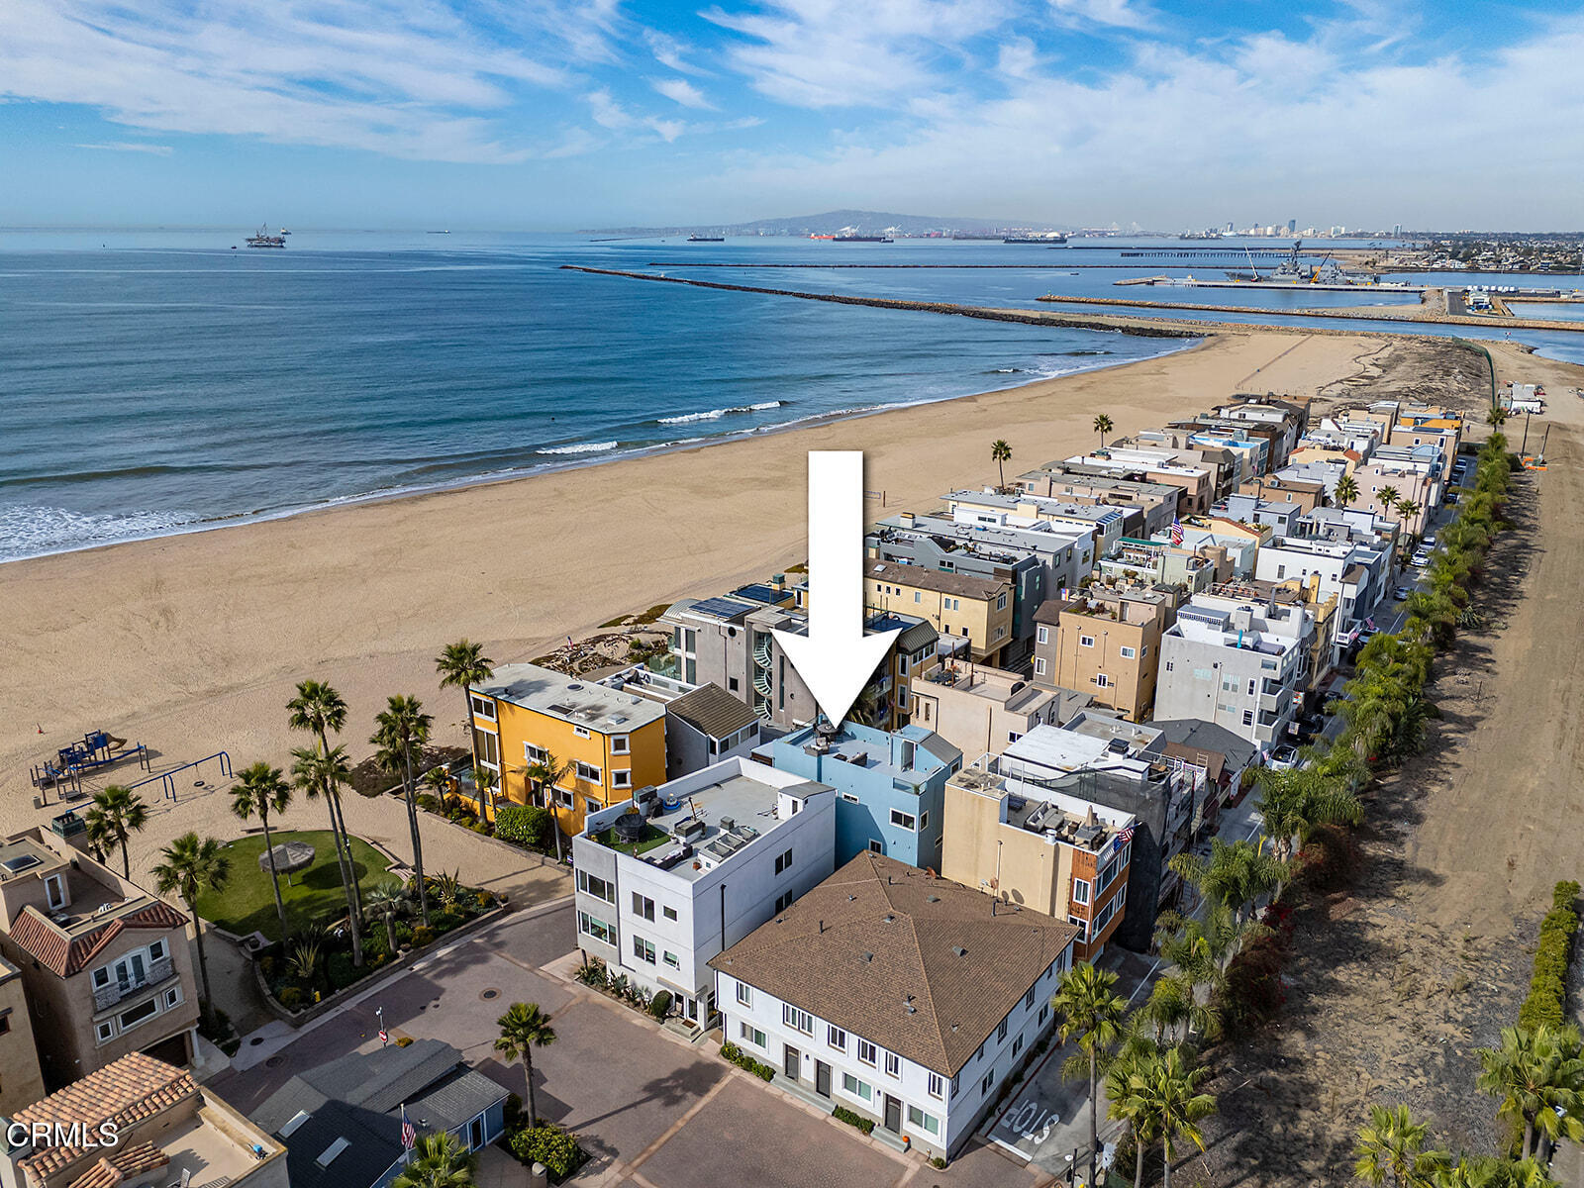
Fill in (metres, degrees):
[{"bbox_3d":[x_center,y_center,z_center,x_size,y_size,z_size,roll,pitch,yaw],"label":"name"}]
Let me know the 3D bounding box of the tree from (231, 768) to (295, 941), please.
[{"bbox_3d":[-33.303,17.031,70.511,3.800,13.147,3.800,0,18,0],"label":"tree"}]

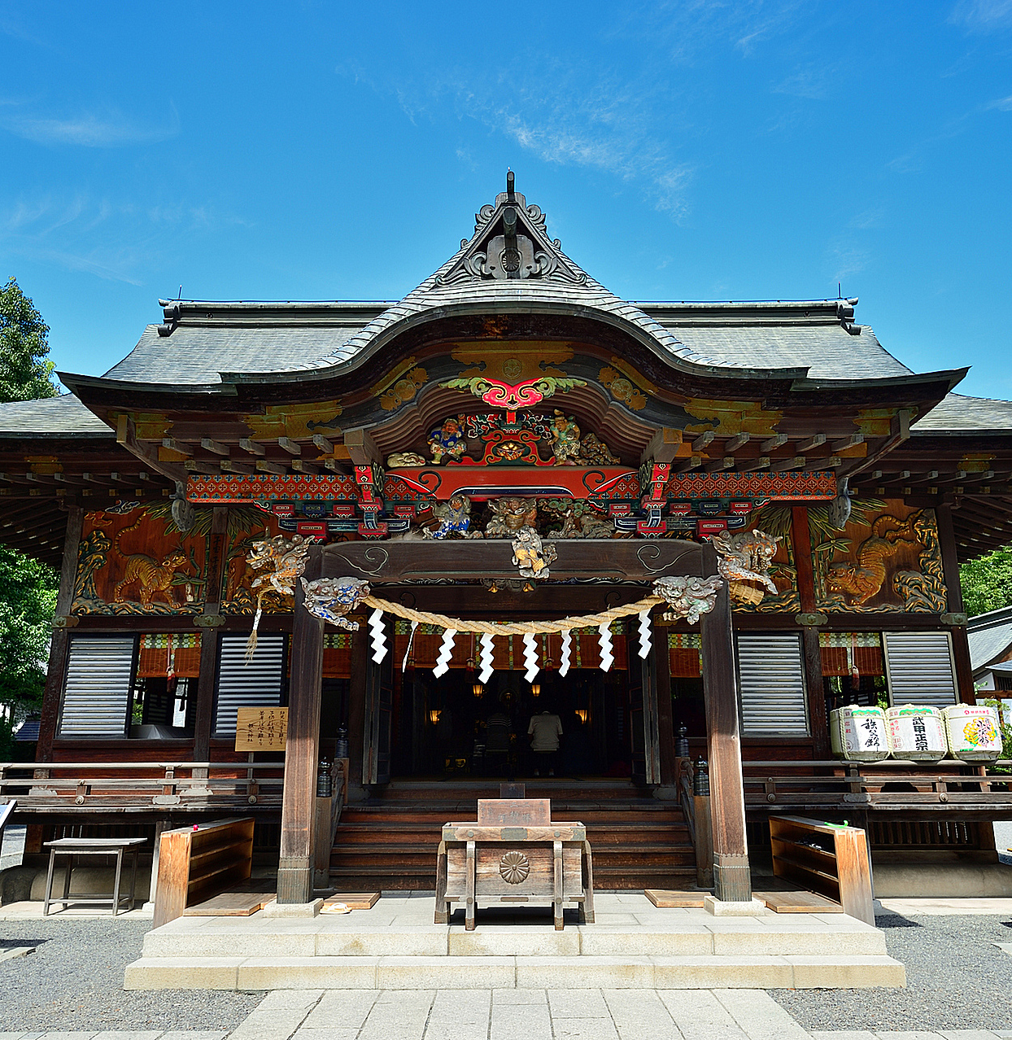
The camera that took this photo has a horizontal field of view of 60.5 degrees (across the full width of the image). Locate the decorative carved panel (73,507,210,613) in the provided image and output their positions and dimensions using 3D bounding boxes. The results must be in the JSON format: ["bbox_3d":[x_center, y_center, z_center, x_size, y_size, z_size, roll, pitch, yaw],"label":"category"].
[{"bbox_3d":[-4.546,0.480,10.826,1.623,1.425,0.120,0,-14,0],"label":"decorative carved panel"}]

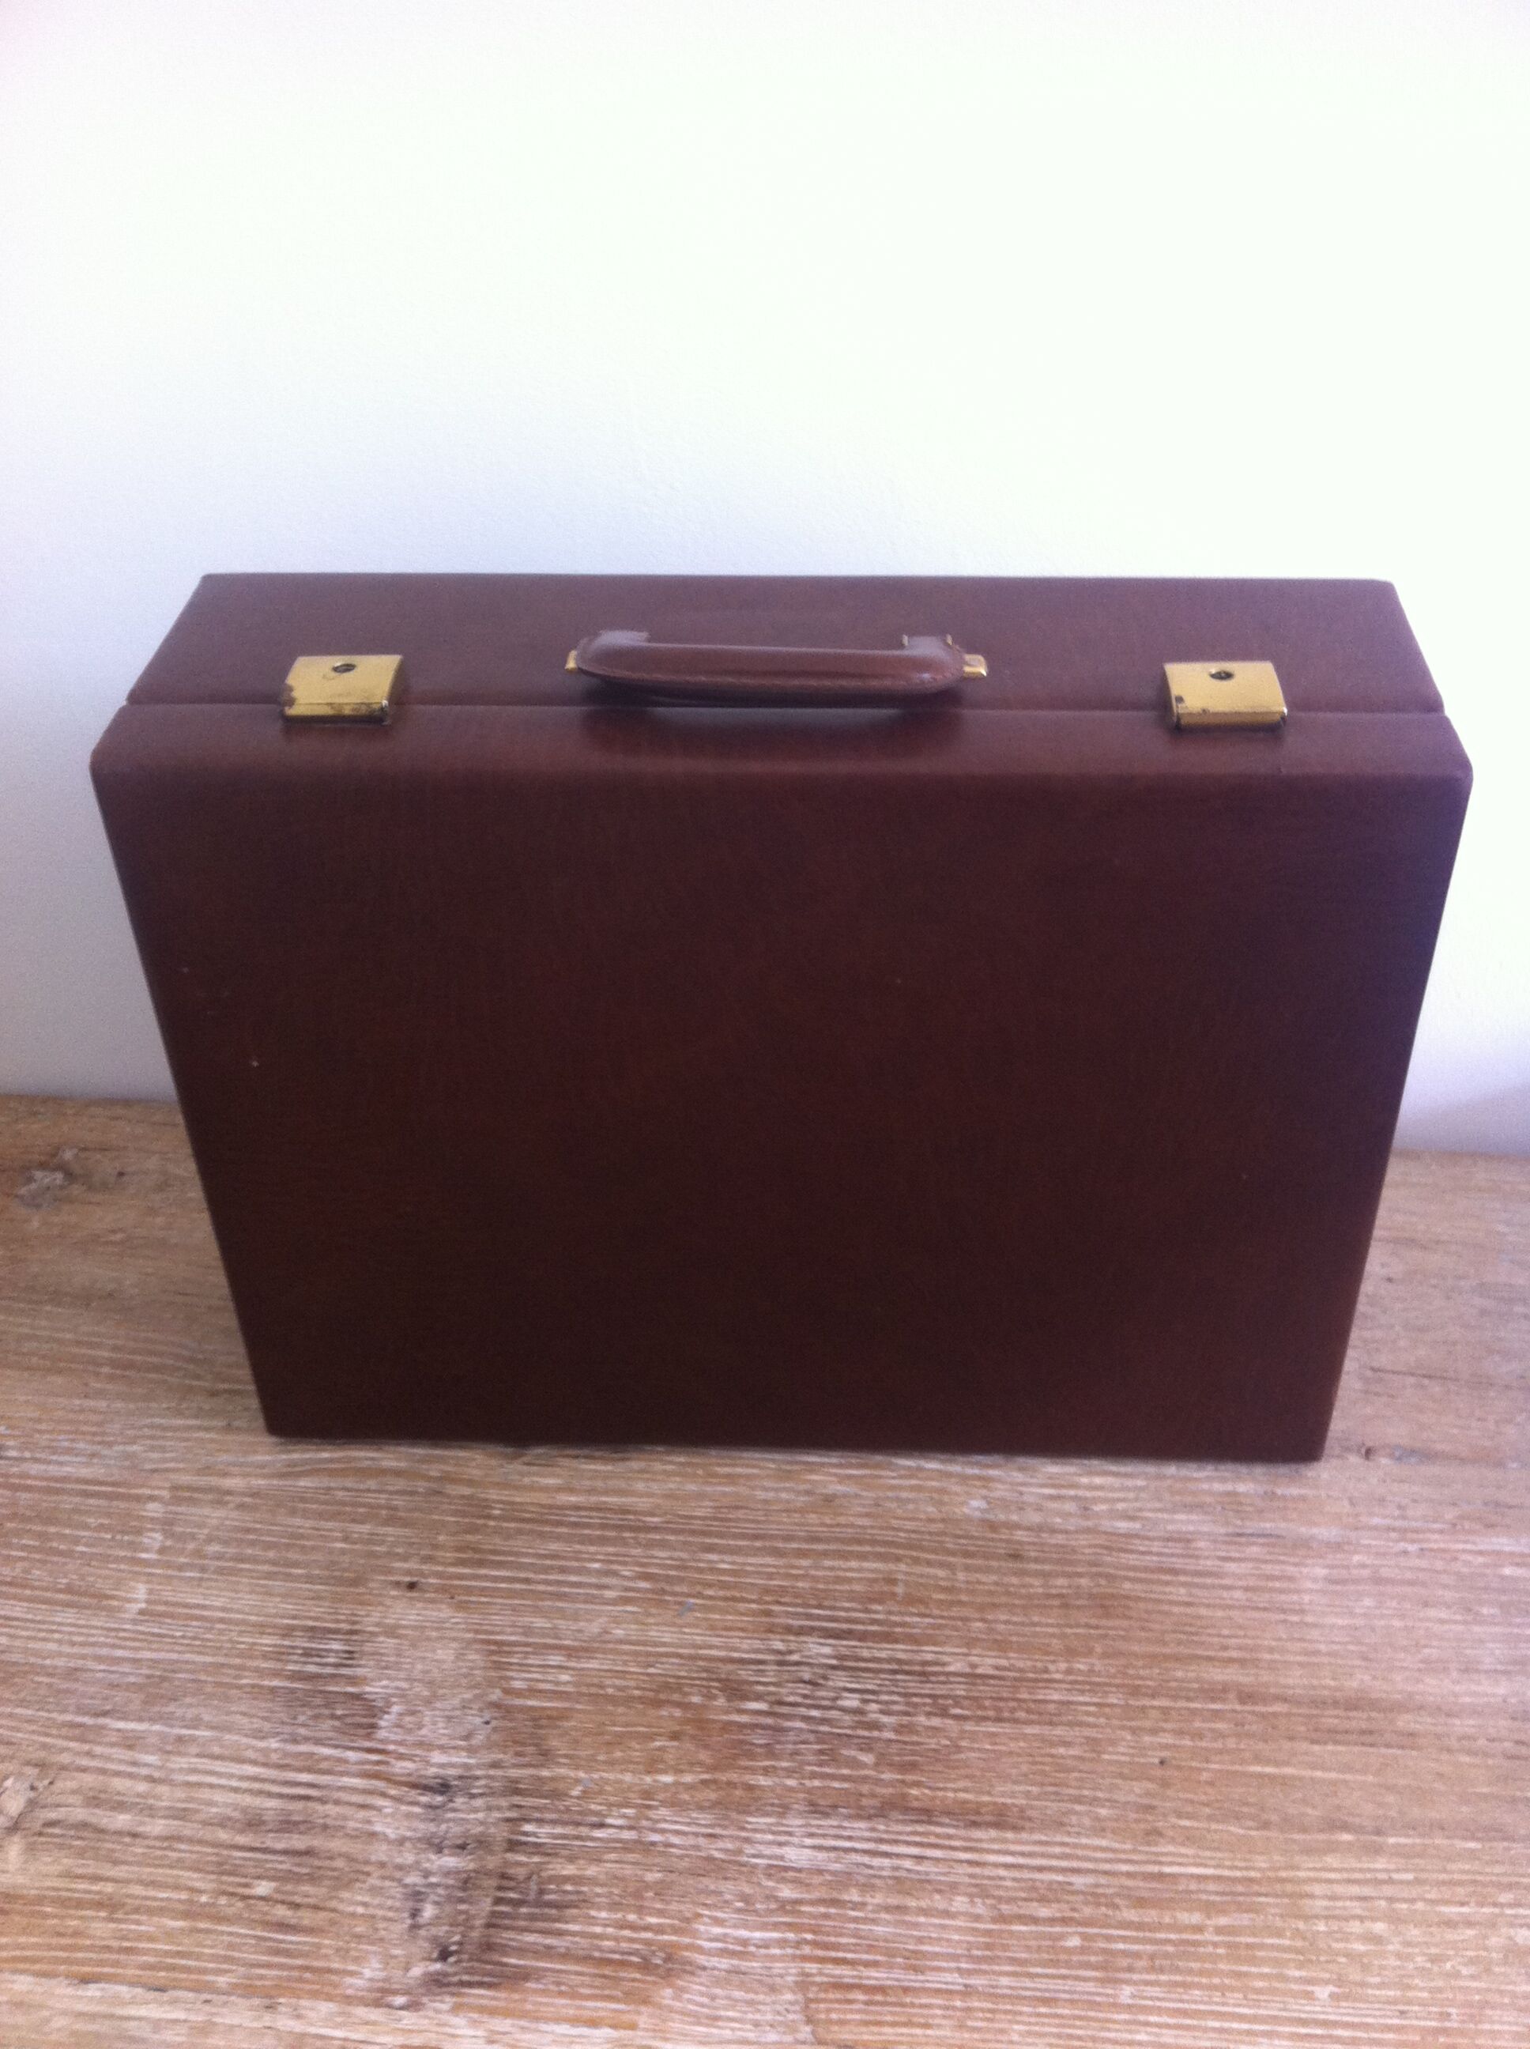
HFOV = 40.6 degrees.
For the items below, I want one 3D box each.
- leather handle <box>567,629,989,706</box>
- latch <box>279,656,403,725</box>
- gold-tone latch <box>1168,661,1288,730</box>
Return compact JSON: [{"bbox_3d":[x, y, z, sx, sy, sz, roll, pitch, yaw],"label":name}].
[{"bbox_3d":[0.003,-0.123,0.705,0.141,0.022,0.041,1,38,3],"label":"leather handle"},{"bbox_3d":[-0.146,-0.117,0.714,0.036,0.008,0.036,1,38,3],"label":"latch"},{"bbox_3d":[0.155,-0.112,0.696,0.036,0.008,0.036,1,38,3],"label":"gold-tone latch"}]

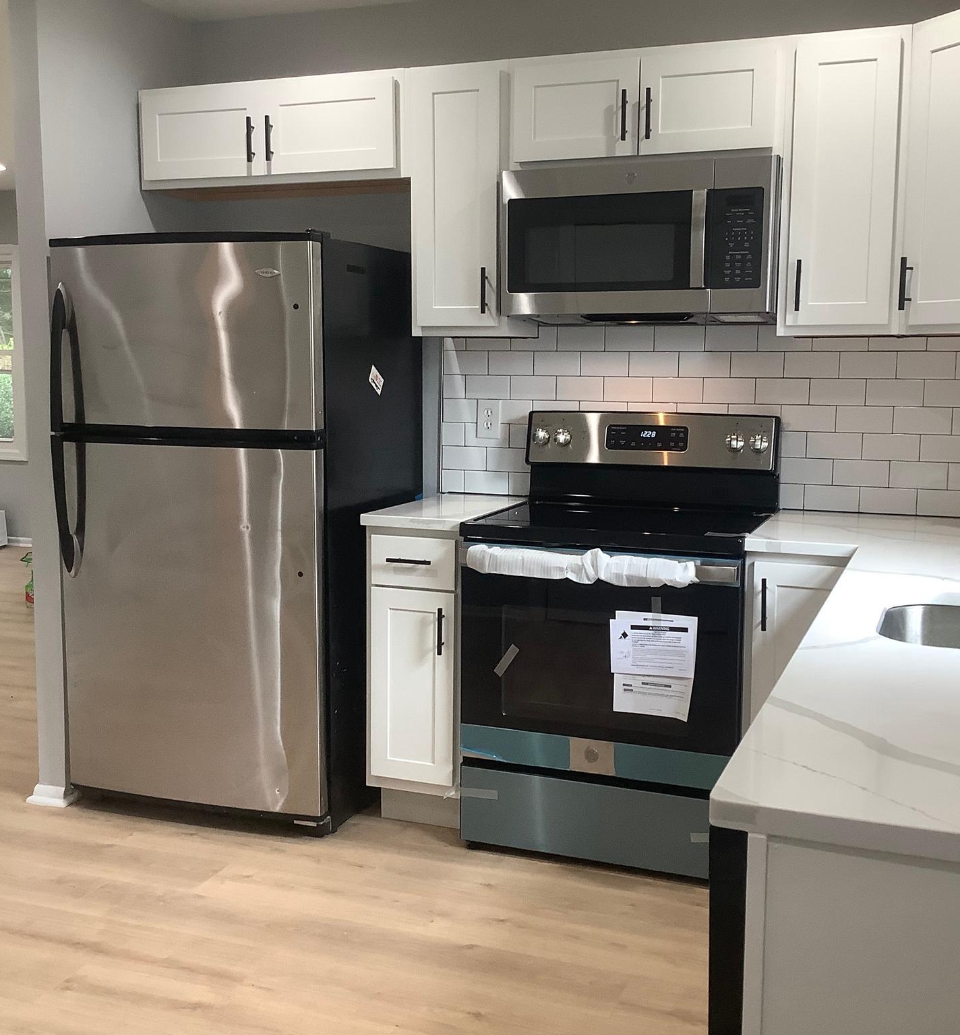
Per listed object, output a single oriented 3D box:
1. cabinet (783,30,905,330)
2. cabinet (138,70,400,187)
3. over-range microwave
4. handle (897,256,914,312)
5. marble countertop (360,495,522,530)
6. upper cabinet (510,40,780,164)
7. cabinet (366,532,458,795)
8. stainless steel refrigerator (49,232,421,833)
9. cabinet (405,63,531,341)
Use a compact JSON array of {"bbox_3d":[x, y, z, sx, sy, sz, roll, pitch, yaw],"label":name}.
[{"bbox_3d":[0.990,-0.879,3.339,0.312,0.771,0.327,3,8,20],"label":"cabinet"},{"bbox_3d":[-0.600,-1.188,3.893,0.906,0.309,0.327,3,8,20],"label":"cabinet"},{"bbox_3d":[0.475,-0.770,3.514,0.760,0.415,0.385,3,8,20],"label":"over-range microwave"},{"bbox_3d":[1.077,-0.589,3.121,0.034,0.131,0.012,-3,8,-24],"label":"handle"},{"bbox_3d":[-0.079,-0.020,3.685,0.311,0.030,0.630,3,8,20],"label":"marble countertop"},{"bbox_3d":[0.486,-1.134,3.494,0.764,0.308,0.327,3,8,20],"label":"upper cabinet"},{"bbox_3d":[-0.075,0.379,3.740,0.304,0.775,0.620,3,8,20],"label":"cabinet"},{"bbox_3d":[-0.714,0.014,3.800,0.843,1.690,0.765,3,8,20],"label":"stainless steel refrigerator"},{"bbox_3d":[-0.015,-0.929,3.708,0.304,0.771,0.327,3,8,20],"label":"cabinet"}]

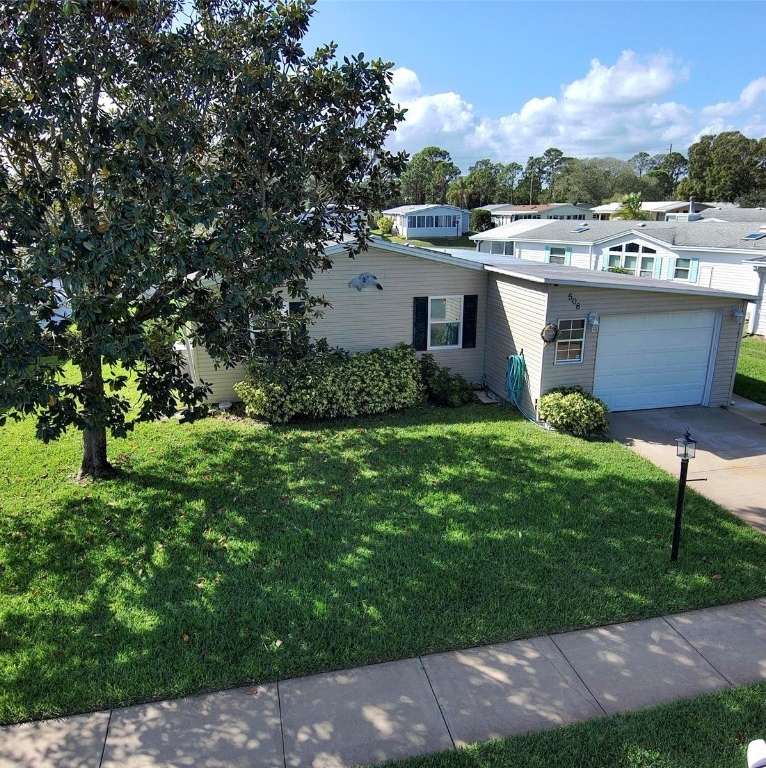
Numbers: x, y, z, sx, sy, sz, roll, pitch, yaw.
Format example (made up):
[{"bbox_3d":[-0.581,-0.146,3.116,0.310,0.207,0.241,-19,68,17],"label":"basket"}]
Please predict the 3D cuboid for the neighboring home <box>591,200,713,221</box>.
[{"bbox_3d":[39.763,-24.665,91.627,7.900,4.000,16.000,-4,17,-13],"label":"neighboring home"}]

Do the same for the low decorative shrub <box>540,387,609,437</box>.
[{"bbox_3d":[3.916,0.558,12.810,1.363,0.930,1.227,-4,17,-13],"label":"low decorative shrub"}]

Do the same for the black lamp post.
[{"bbox_3d":[3.919,1.503,8.220,0.250,1.872,0.250,-4,17,-13],"label":"black lamp post"}]

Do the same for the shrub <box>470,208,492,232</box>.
[{"bbox_3d":[12.399,-20.793,79.000,2.800,3.050,2.700,-4,17,-13],"label":"shrub"}]

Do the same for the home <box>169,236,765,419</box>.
[{"bbox_3d":[0.712,-2.800,19.205,12.649,3.867,14.014,-4,17,-13],"label":"home"}]

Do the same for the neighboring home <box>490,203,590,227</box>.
[{"bbox_3d":[22.282,-23.716,89.183,7.900,4.000,15.000,-4,17,-13],"label":"neighboring home"}]

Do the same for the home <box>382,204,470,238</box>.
[{"bbox_3d":[5.085,-20.483,78.086,8.100,4.000,10.500,-4,17,-13],"label":"home"}]

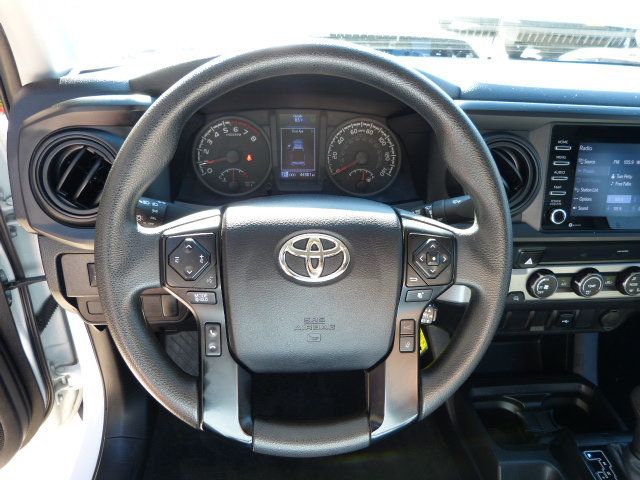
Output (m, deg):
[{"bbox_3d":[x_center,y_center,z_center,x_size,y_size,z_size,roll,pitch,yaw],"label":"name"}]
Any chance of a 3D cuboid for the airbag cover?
[{"bbox_3d":[-0.008,0.042,0.456,0.170,0.166,0.050,0,7,-9],"label":"airbag cover"}]

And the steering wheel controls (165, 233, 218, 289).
[{"bbox_3d":[-0.118,0.019,0.422,0.047,0.051,0.018,0,7,-9],"label":"steering wheel controls"}]

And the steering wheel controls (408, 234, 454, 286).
[{"bbox_3d":[0.110,0.020,0.457,0.046,0.051,0.018,0,7,-9],"label":"steering wheel controls"}]

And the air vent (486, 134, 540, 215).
[{"bbox_3d":[0.210,-0.077,0.553,0.099,0.099,0.035,0,16,-9],"label":"air vent"}]

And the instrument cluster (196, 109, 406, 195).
[{"bbox_3d":[-0.030,-0.111,0.600,0.272,0.112,0.045,0,9,-9],"label":"instrument cluster"}]

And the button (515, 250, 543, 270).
[{"bbox_3d":[0.251,0.023,0.553,0.034,0.021,0.013,0,14,-9],"label":"button"}]

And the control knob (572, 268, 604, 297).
[{"bbox_3d":[0.325,0.051,0.560,0.034,0.034,0.017,0,14,-9],"label":"control knob"}]

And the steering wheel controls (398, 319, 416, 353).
[{"bbox_3d":[0.088,0.096,0.463,0.018,0.034,0.011,0,7,-9],"label":"steering wheel controls"}]

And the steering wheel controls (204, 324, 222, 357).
[{"bbox_3d":[-0.100,0.093,0.434,0.018,0.034,0.011,0,7,-9],"label":"steering wheel controls"}]

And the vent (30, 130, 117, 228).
[{"bbox_3d":[-0.245,-0.064,0.476,0.099,0.099,0.035,-1,17,-14],"label":"vent"}]

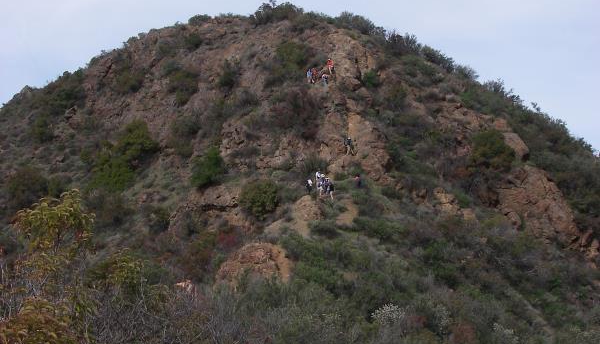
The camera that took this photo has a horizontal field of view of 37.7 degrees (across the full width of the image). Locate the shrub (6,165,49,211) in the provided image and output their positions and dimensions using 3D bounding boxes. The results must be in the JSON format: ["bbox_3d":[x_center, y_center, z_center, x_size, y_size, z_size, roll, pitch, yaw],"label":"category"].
[{"bbox_3d":[-26.996,1.536,87.000,3.994,4.284,3.745,0,-6,0],"label":"shrub"}]

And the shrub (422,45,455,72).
[{"bbox_3d":[17.033,-13.958,108.000,3.778,3.237,3.542,0,-6,0],"label":"shrub"}]

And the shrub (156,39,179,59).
[{"bbox_3d":[-16.596,-15.469,110.000,2.673,2.430,2.352,0,-5,0],"label":"shrub"}]

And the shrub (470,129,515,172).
[{"bbox_3d":[18.193,-2.032,83.000,4.034,4.034,3.550,0,-5,0],"label":"shrub"}]

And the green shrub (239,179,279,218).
[{"bbox_3d":[-3.274,2.142,71.000,2.980,3.137,2.622,0,-5,0],"label":"green shrub"}]

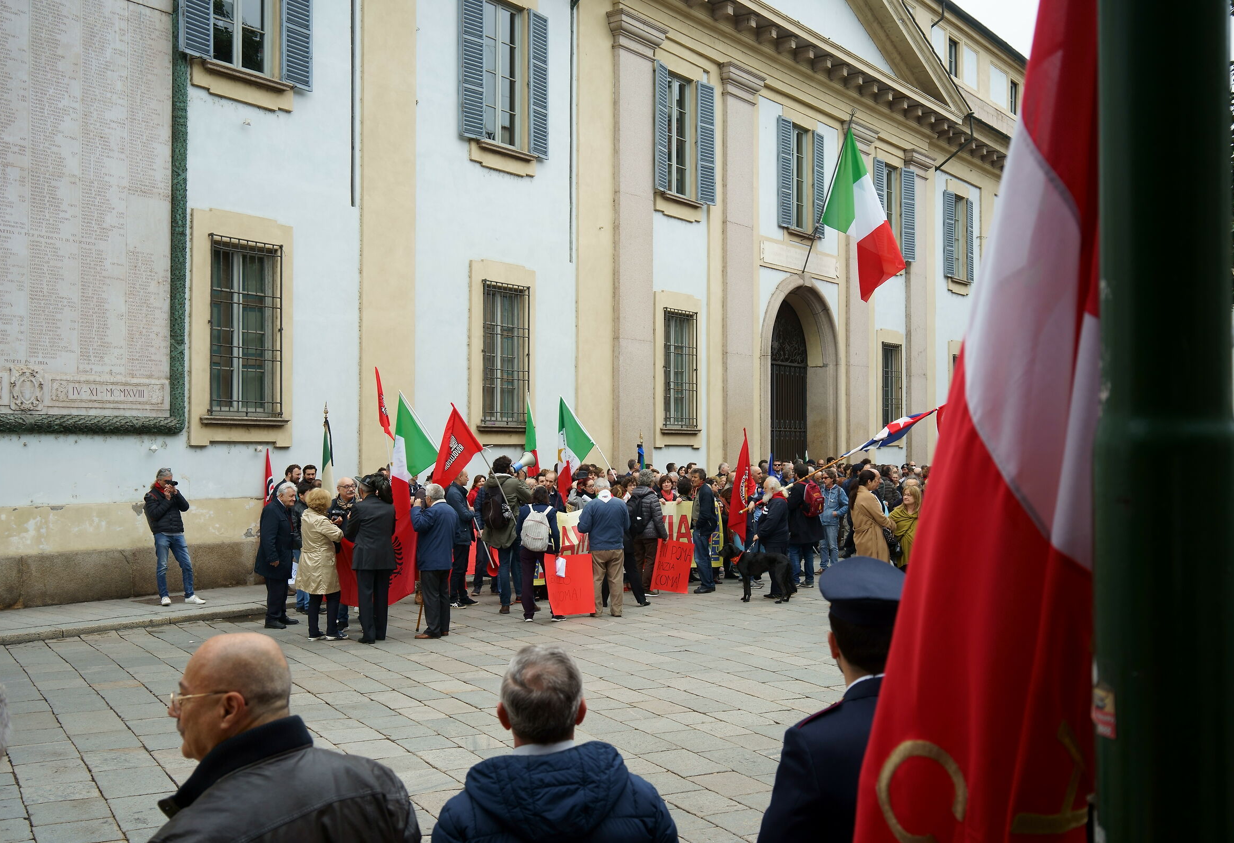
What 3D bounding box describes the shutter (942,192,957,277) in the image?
[{"bbox_3d":[10.312,-5.823,38.126,0.070,2.650,0.600,-1,-2,43],"label":"shutter"}]

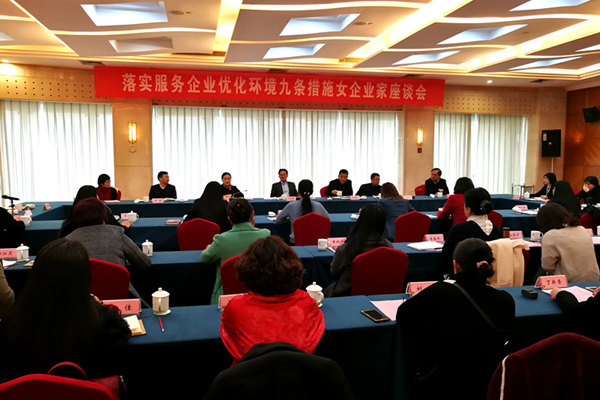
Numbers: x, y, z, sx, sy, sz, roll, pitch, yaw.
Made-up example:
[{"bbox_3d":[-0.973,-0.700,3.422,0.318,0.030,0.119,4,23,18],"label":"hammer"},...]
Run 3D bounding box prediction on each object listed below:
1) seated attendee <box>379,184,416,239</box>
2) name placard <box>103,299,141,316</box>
[{"bbox_3d":[1.196,0.396,5.810,0.520,1.225,0.780,-1,6,-12],"label":"seated attendee"},{"bbox_3d":[-0.921,0.543,2.418,0.192,0.084,0.065,0,5,-5],"label":"name placard"}]

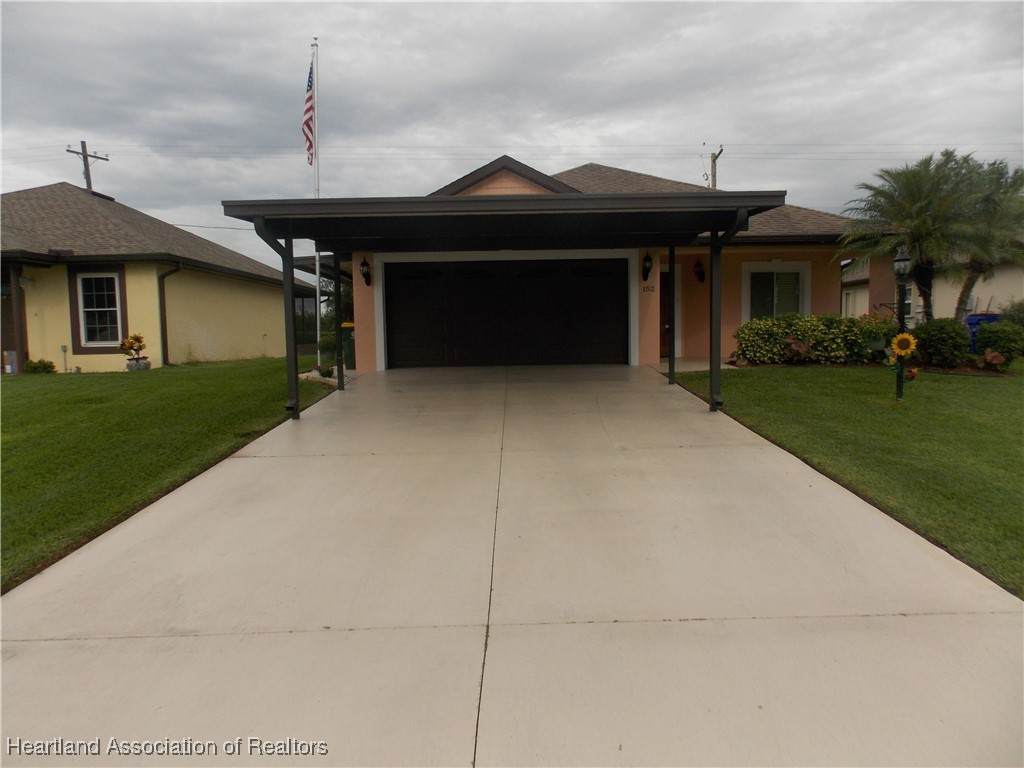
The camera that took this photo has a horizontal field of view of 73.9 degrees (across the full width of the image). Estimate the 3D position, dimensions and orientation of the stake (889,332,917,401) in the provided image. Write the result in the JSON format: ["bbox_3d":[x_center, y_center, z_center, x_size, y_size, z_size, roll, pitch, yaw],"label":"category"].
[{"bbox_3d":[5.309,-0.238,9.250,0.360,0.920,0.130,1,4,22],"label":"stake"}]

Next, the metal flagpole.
[{"bbox_3d":[-3.693,-3.401,12.936,0.100,6.253,0.100,0,3,0],"label":"metal flagpole"}]

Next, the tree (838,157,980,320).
[{"bbox_3d":[8.159,-2.592,14.004,2.550,4.227,2.550,-1,4,0],"label":"tree"}]

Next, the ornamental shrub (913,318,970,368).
[{"bbox_3d":[8.175,-0.771,12.950,1.000,0.950,1.000,-1,4,0],"label":"ornamental shrub"}]

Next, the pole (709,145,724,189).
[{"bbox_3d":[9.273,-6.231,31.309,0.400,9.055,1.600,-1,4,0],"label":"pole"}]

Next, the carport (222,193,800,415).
[{"bbox_3d":[-0.090,-1.129,10.419,6.650,2.835,4.950,-1,4,0],"label":"carport"}]

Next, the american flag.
[{"bbox_3d":[-3.820,-5.108,12.848,0.260,2.022,0.220,-2,4,-11],"label":"american flag"}]

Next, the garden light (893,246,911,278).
[{"bbox_3d":[5.311,-1.655,9.270,0.215,0.440,0.215,-1,4,0],"label":"garden light"}]

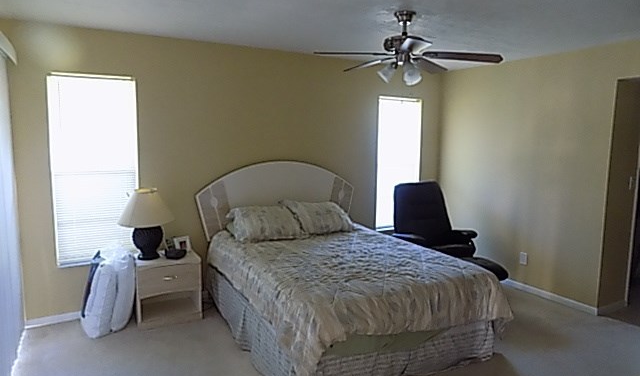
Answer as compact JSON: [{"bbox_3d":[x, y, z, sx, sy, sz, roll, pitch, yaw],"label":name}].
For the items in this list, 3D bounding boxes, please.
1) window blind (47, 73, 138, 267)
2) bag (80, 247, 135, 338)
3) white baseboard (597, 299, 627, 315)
[{"bbox_3d":[-1.898,-0.142,3.627,0.648,1.590,0.050,-3,8,-29],"label":"window blind"},{"bbox_3d":[-1.752,0.828,3.504,0.400,0.650,0.320,-4,9,-39],"label":"bag"},{"bbox_3d":[2.779,1.125,4.033,0.540,0.085,0.016,-3,8,-29],"label":"white baseboard"}]

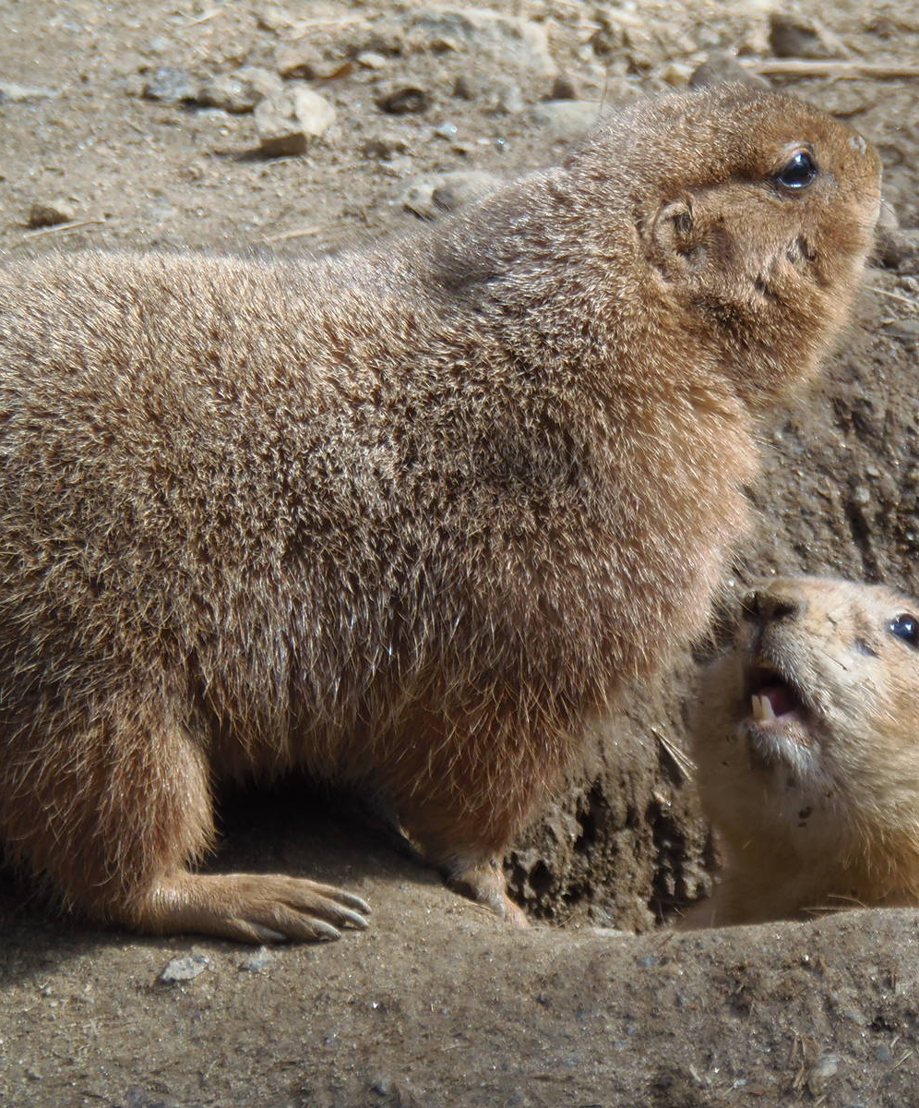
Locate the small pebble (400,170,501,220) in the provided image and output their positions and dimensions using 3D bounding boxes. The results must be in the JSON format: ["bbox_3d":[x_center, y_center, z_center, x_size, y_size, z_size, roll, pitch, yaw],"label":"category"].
[{"bbox_3d":[-0.002,-0.101,3.900,0.028,0.010,0.021,0,21,0],"label":"small pebble"}]

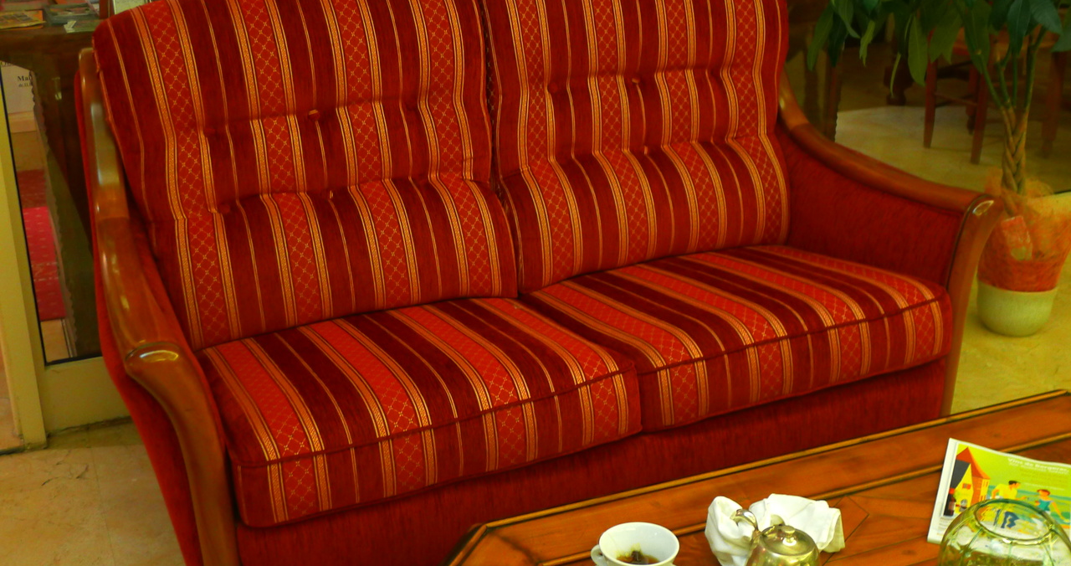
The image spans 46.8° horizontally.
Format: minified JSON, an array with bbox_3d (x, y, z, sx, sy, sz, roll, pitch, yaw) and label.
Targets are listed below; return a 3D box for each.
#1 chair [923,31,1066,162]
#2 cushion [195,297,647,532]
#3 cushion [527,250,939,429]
[{"bbox_3d":[1.845,-0.964,5.023,0.408,0.884,0.457,-11,24,-25],"label":"chair"},{"bbox_3d":[-0.235,0.193,2.314,0.755,0.151,0.490,-11,24,-25],"label":"cushion"},{"bbox_3d":[0.441,0.067,2.640,0.768,0.151,0.490,-11,24,-25],"label":"cushion"}]

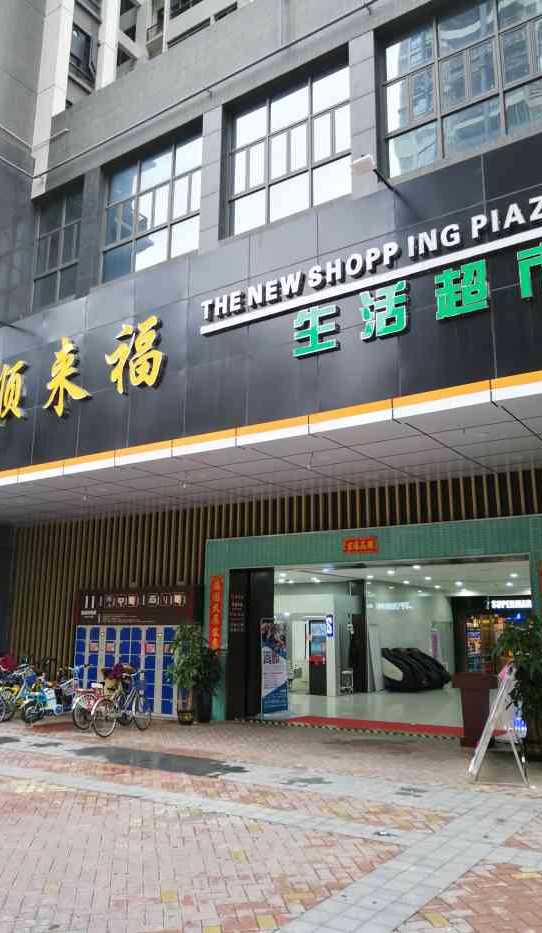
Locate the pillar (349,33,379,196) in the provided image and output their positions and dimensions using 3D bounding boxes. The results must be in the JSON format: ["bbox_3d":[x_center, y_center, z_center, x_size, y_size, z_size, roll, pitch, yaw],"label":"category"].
[{"bbox_3d":[1.989,-7.217,14.995,0.530,3.520,0.500,-8,-14,33],"label":"pillar"}]

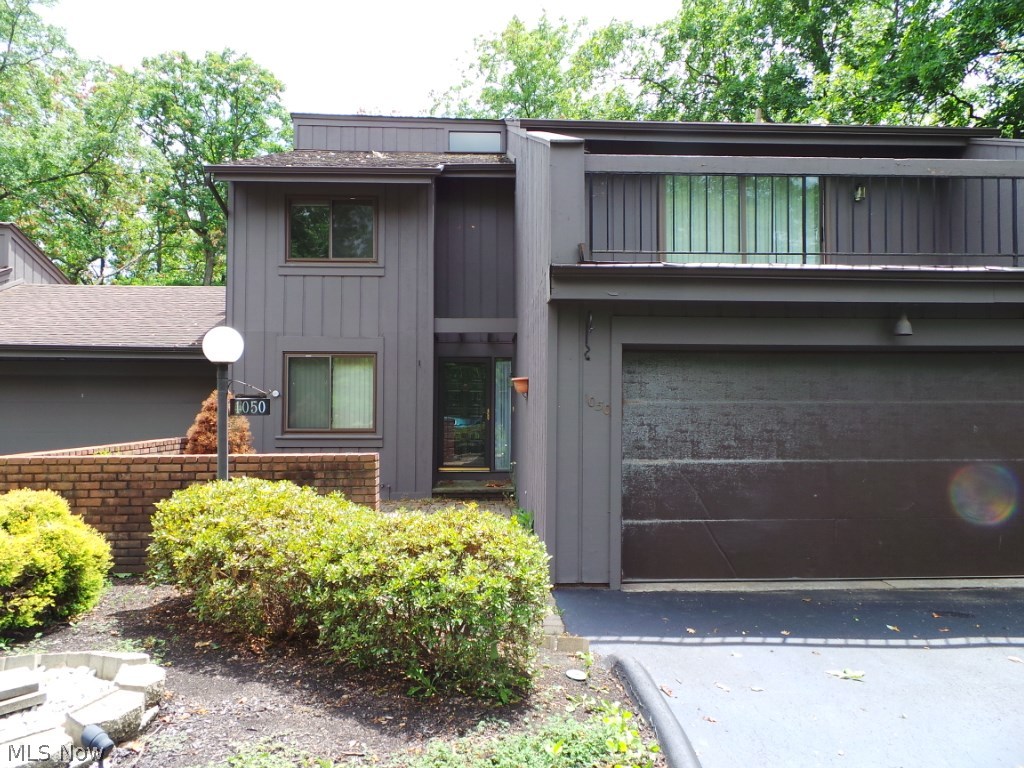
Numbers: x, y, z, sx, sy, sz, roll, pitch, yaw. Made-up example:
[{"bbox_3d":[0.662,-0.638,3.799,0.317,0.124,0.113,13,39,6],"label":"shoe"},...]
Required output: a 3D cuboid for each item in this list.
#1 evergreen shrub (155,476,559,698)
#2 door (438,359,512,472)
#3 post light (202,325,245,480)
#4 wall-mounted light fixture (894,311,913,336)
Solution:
[{"bbox_3d":[-1.110,1.169,4.420,2.600,0.980,1.020,0,-1,24],"label":"evergreen shrub"},{"bbox_3d":[-0.654,0.565,12.200,1.330,2.050,0.120,0,-1,-2],"label":"door"},{"bbox_3d":[-2.118,0.569,4.960,0.305,1.980,0.305,0,-1,-2],"label":"post light"},{"bbox_3d":[3.424,-0.529,5.950,0.158,0.225,0.220,0,-1,-2],"label":"wall-mounted light fixture"}]

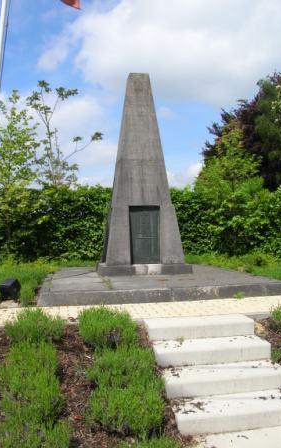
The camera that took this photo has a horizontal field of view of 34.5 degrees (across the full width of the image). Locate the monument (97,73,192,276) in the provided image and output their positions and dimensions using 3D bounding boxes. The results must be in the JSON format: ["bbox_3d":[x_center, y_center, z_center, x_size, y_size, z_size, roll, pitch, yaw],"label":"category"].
[{"bbox_3d":[-0.010,-1.030,9.300,1.760,4.030,1.580,-1,0,-7],"label":"monument"}]

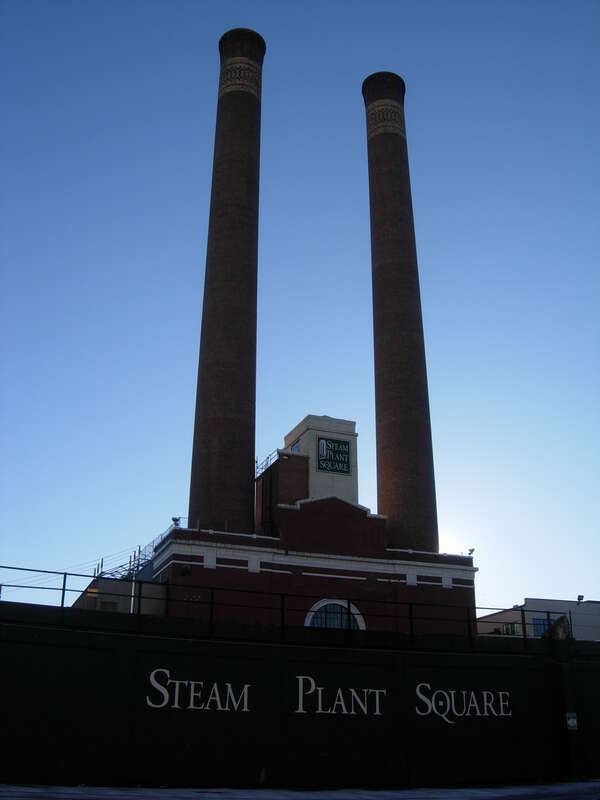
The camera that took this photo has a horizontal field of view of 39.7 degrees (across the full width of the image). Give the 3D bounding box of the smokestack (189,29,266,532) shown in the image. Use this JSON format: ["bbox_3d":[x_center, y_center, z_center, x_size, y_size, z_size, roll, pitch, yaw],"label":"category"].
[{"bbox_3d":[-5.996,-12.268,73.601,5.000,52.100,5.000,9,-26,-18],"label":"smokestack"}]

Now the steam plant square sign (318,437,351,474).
[{"bbox_3d":[2.873,4.661,69.403,2.860,2.860,0.200,9,-26,-18],"label":"steam plant square sign"}]

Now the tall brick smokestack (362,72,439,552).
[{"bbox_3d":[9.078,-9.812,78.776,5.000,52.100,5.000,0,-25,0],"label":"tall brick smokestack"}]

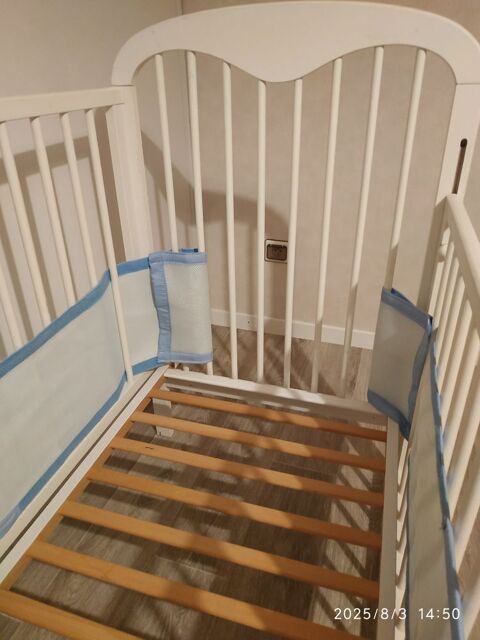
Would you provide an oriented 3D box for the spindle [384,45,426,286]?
[{"bbox_3d":[0.301,-0.120,0.877,0.015,0.714,0.015,7,28,16],"label":"spindle"}]

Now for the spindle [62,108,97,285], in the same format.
[{"bbox_3d":[-0.281,-0.081,0.860,0.015,0.577,0.015,7,28,16],"label":"spindle"}]

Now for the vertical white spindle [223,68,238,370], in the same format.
[{"bbox_3d":[-0.018,-0.155,0.969,0.015,0.702,0.015,7,28,16],"label":"vertical white spindle"}]

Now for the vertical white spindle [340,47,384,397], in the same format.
[{"bbox_3d":[0.237,-0.130,0.894,0.015,0.719,0.015,7,28,16],"label":"vertical white spindle"}]

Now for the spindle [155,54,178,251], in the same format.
[{"bbox_3d":[-0.146,-0.177,1.001,0.015,0.718,0.015,7,28,16],"label":"spindle"}]

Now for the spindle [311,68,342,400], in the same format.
[{"bbox_3d":[0.173,-0.131,0.915,0.015,0.703,0.015,7,28,16],"label":"spindle"}]

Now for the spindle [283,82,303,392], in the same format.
[{"bbox_3d":[0.110,-0.126,0.940,0.015,0.673,0.015,7,28,16],"label":"spindle"}]

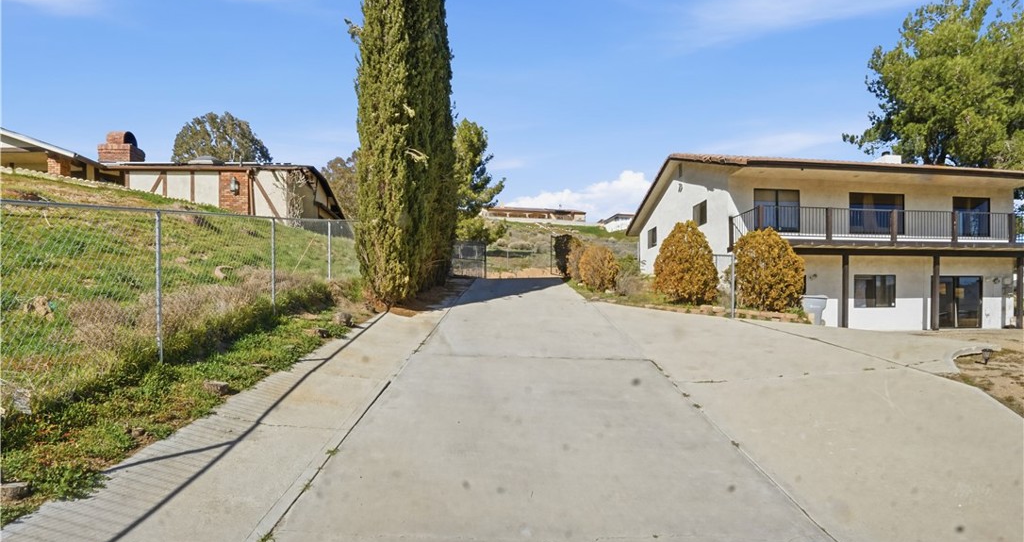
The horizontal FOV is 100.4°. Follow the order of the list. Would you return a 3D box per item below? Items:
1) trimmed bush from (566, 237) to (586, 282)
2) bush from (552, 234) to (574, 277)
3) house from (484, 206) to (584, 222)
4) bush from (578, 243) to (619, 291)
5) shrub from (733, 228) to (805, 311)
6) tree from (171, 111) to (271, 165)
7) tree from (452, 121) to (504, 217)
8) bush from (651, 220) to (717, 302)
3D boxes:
[{"bbox_3d":[2.058,-0.361,13.400,0.900,1.450,0.950,0,-2,0],"label":"trimmed bush"},{"bbox_3d":[1.835,-0.535,15.200,0.800,1.500,0.850,0,-2,0],"label":"bush"},{"bbox_3d":[5.069,-12.188,92.000,21.500,4.200,12.000,0,-2,-12],"label":"house"},{"bbox_3d":[2.353,-0.068,11.600,1.100,1.300,1.100,0,-2,0],"label":"bush"},{"bbox_3d":[6.796,-0.013,11.300,1.700,2.200,1.700,0,-2,0],"label":"shrub"},{"bbox_3d":[-28.607,-10.094,42.000,8.800,11.300,8.800,0,-2,0],"label":"tree"},{"bbox_3d":[-3.453,-6.287,31.000,6.000,9.600,6.000,0,-2,0],"label":"tree"},{"bbox_3d":[4.678,-0.202,11.500,1.700,2.250,1.700,0,-2,0],"label":"bush"}]

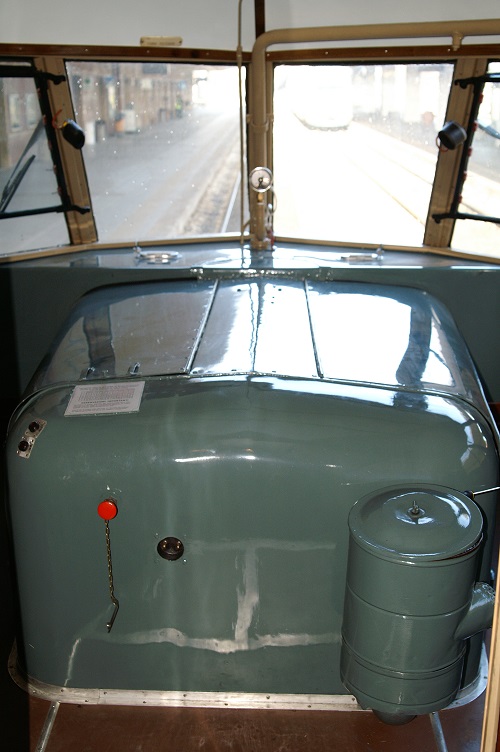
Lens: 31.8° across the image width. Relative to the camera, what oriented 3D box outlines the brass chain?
[{"bbox_3d":[-0.329,0.475,2.083,0.032,0.313,0.018,0,20,1],"label":"brass chain"}]

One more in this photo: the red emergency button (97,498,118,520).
[{"bbox_3d":[-0.325,0.302,2.018,0.045,0.045,0.042,0,20,1],"label":"red emergency button"}]

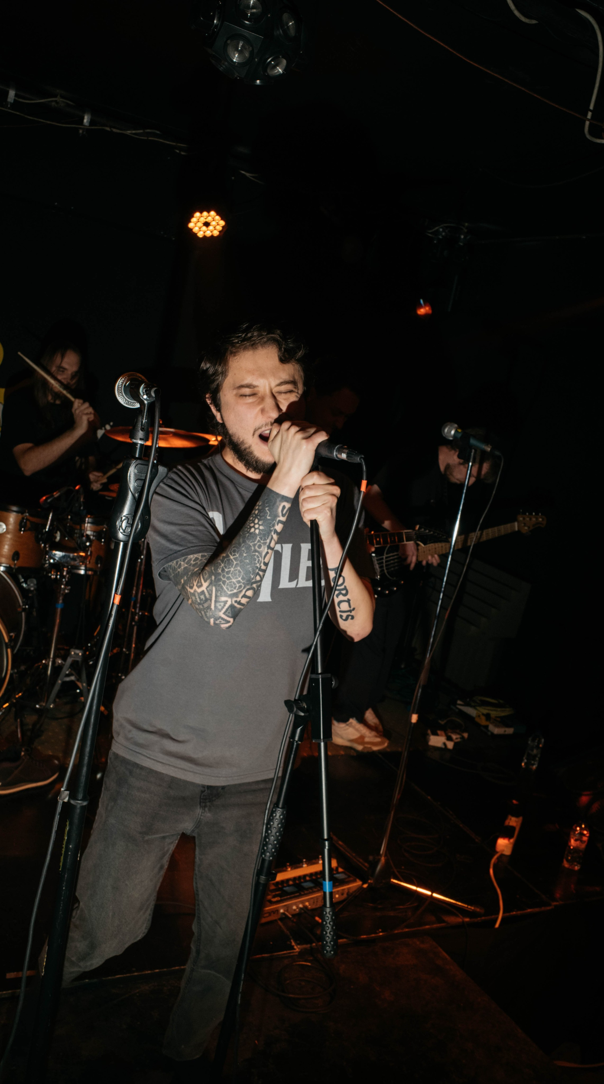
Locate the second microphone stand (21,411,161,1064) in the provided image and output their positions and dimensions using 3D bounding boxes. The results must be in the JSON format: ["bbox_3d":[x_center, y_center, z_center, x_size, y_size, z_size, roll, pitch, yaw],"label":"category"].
[{"bbox_3d":[-0.336,0.568,1.209,0.420,1.560,0.420,10,9,0],"label":"second microphone stand"}]

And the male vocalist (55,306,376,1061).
[{"bbox_3d":[-0.229,0.450,1.683,0.560,1.700,0.620,8,10,-11],"label":"male vocalist"}]

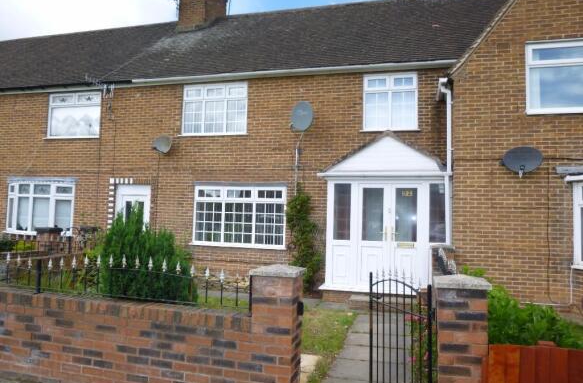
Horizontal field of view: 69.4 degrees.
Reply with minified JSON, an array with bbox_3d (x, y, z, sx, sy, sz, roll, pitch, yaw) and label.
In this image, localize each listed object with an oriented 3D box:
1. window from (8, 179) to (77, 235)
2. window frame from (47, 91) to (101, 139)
[{"bbox_3d":[-6.774,0.453,11.245,2.155,1.337,0.300,1,-4,15],"label":"window"},{"bbox_3d":[-5.842,-2.049,11.287,1.671,1.216,0.120,1,-4,15],"label":"window frame"}]

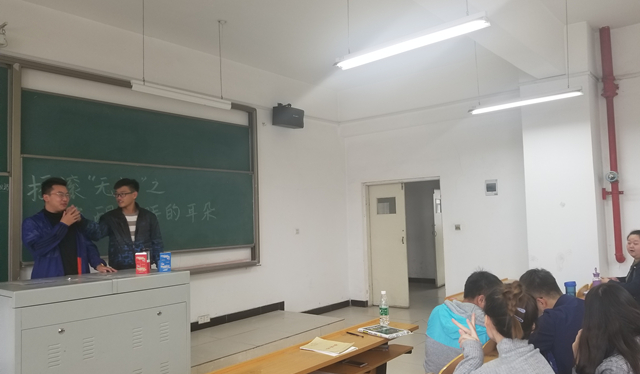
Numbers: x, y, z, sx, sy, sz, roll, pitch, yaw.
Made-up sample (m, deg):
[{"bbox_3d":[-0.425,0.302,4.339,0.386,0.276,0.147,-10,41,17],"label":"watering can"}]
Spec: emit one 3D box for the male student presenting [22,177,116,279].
[{"bbox_3d":[-1.956,0.775,3.737,0.460,1.678,0.570,-4,-4,37],"label":"male student presenting"}]

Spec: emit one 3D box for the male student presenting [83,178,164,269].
[{"bbox_3d":[-1.667,0.778,4.077,0.660,1.700,0.420,0,-4,-25],"label":"male student presenting"}]

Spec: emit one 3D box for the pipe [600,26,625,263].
[{"bbox_3d":[3.394,-0.511,5.577,0.190,2.720,0.190,-4,-5,40],"label":"pipe"}]

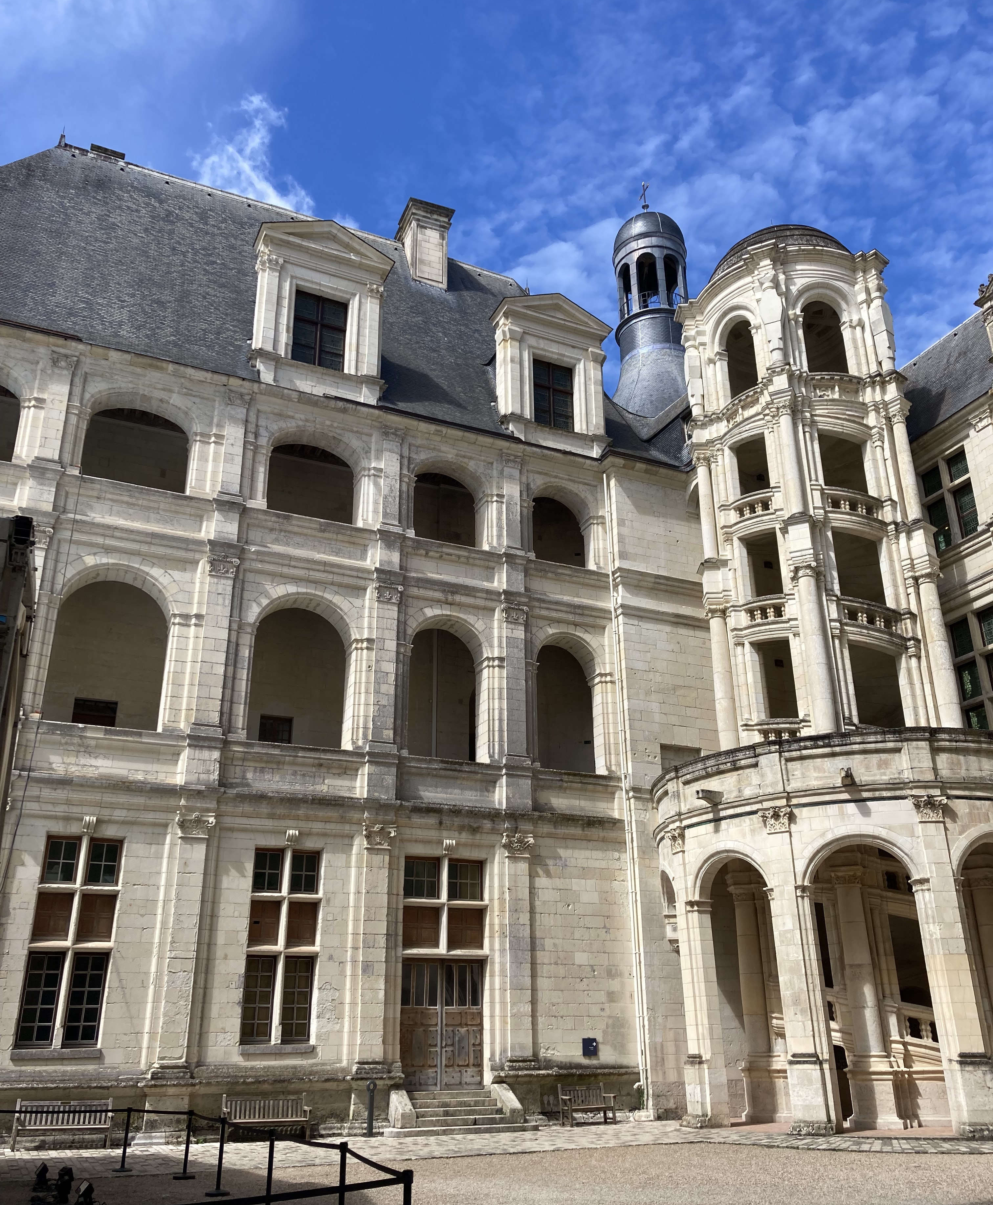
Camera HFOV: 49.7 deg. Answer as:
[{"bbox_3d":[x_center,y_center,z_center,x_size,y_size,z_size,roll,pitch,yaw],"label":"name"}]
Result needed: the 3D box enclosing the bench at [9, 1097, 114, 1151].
[{"bbox_3d":[-9.076,10.864,22.379,1.840,0.930,0.600,9,-24,-23],"label":"bench"}]

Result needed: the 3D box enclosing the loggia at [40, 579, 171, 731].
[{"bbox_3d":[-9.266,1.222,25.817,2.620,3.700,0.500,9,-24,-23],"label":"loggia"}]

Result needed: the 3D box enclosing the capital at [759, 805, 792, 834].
[{"bbox_3d":[7.124,5.550,27.247,0.850,0.640,0.350,-16,-28,32],"label":"capital"}]

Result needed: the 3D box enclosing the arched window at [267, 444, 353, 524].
[{"bbox_3d":[-5.119,-3.427,29.819,2.430,2.400,0.500,9,-24,-23],"label":"arched window"}]

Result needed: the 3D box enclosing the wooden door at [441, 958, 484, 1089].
[{"bbox_3d":[-0.871,10.786,27.454,1.160,3.050,0.100,9,-24,-23],"label":"wooden door"}]

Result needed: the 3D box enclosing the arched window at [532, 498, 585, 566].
[{"bbox_3d":[2.010,-2.319,34.081,2.150,2.850,0.500,9,-24,-23],"label":"arched window"}]

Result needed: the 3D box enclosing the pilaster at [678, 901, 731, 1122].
[{"bbox_3d":[5.100,10.053,26.465,0.750,5.240,0.920,8,-24,-19],"label":"pilaster"}]

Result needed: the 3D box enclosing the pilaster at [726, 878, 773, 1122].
[{"bbox_3d":[7.274,11.028,30.108,1.050,6.400,1.150,0,-23,-1],"label":"pilaster"}]

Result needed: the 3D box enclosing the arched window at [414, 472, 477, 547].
[{"bbox_3d":[-1.468,-2.798,31.541,2.120,2.400,0.350,9,-25,-23],"label":"arched window"}]

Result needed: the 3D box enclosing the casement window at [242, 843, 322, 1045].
[{"bbox_3d":[-5.016,7.995,25.092,1.660,4.330,0.250,9,-25,-23],"label":"casement window"}]

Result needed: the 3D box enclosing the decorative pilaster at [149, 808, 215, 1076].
[{"bbox_3d":[-6.955,7.486,23.820,0.900,5.620,0.380,9,-24,-23],"label":"decorative pilaster"}]

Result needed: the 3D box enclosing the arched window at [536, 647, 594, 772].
[{"bbox_3d":[2.158,3.149,33.198,2.270,4.370,0.550,9,-25,-23],"label":"arched window"}]

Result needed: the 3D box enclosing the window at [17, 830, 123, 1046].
[{"bbox_3d":[-9.202,7.304,23.254,1.630,4.360,0.250,9,-24,-23],"label":"window"}]

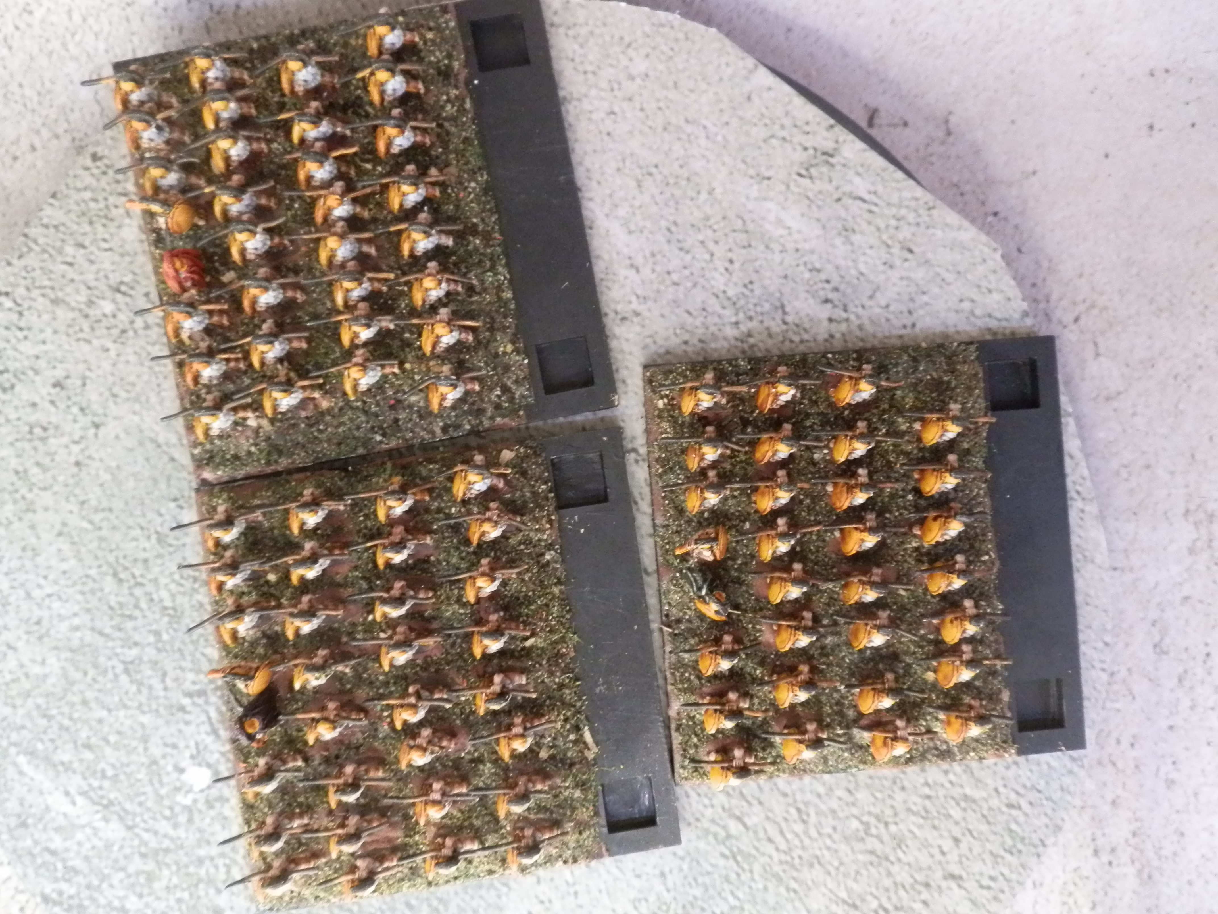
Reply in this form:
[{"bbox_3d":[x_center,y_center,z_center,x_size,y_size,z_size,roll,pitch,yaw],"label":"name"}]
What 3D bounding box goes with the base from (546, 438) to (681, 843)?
[{"bbox_3d":[0.001,0.026,0.142,0.011,0.003,0.060,-8,90,-3],"label":"base"}]

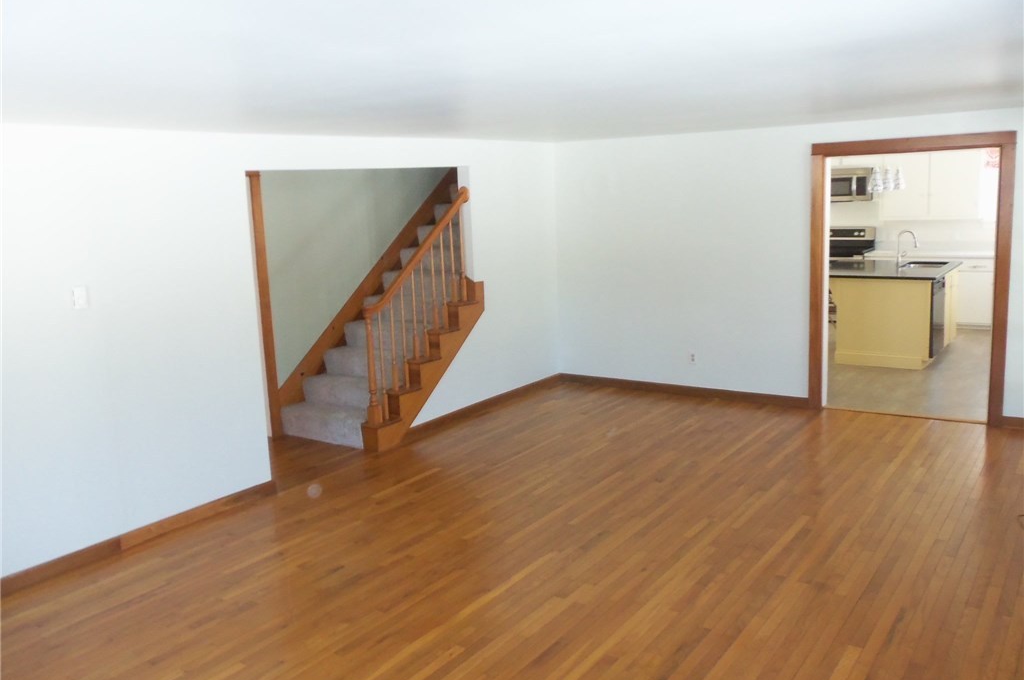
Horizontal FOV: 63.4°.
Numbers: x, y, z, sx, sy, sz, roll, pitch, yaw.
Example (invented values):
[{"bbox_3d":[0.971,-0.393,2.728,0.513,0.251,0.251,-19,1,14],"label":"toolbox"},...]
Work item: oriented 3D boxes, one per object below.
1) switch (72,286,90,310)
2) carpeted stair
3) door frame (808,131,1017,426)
[{"bbox_3d":[-2.263,-0.219,4.358,0.015,0.116,0.075,5,12,36],"label":"switch"},{"bbox_3d":[-0.744,-0.527,7.454,0.974,2.259,2.806,5,12,36],"label":"carpeted stair"},{"bbox_3d":[3.040,-0.457,6.403,1.413,2.148,0.143,5,12,36],"label":"door frame"}]

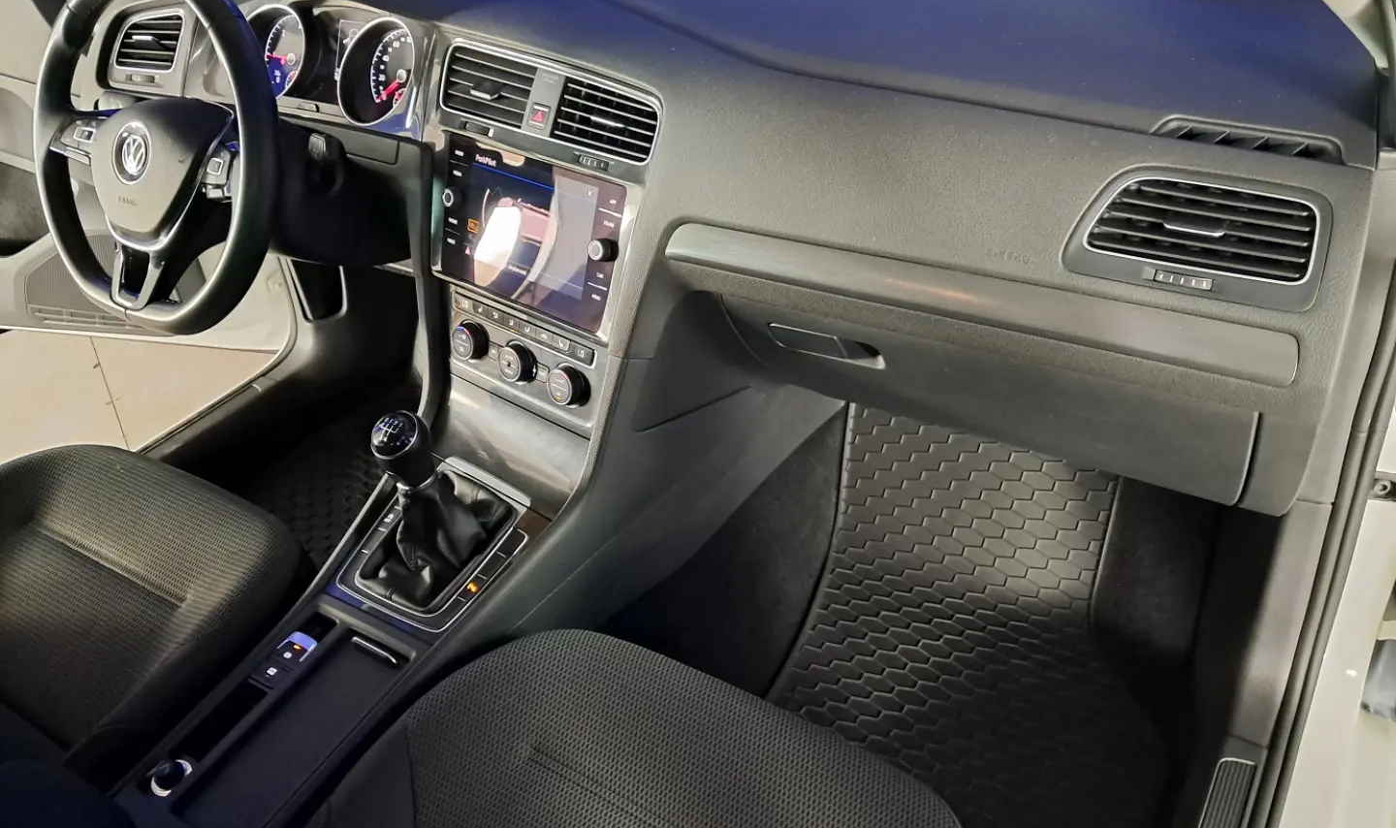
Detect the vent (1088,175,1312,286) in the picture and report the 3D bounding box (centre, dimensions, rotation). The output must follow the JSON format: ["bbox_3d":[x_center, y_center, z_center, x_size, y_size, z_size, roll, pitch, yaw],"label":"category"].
[{"bbox_3d":[0.340,-0.127,0.738,0.143,0.055,0.032,17,20,28],"label":"vent"}]

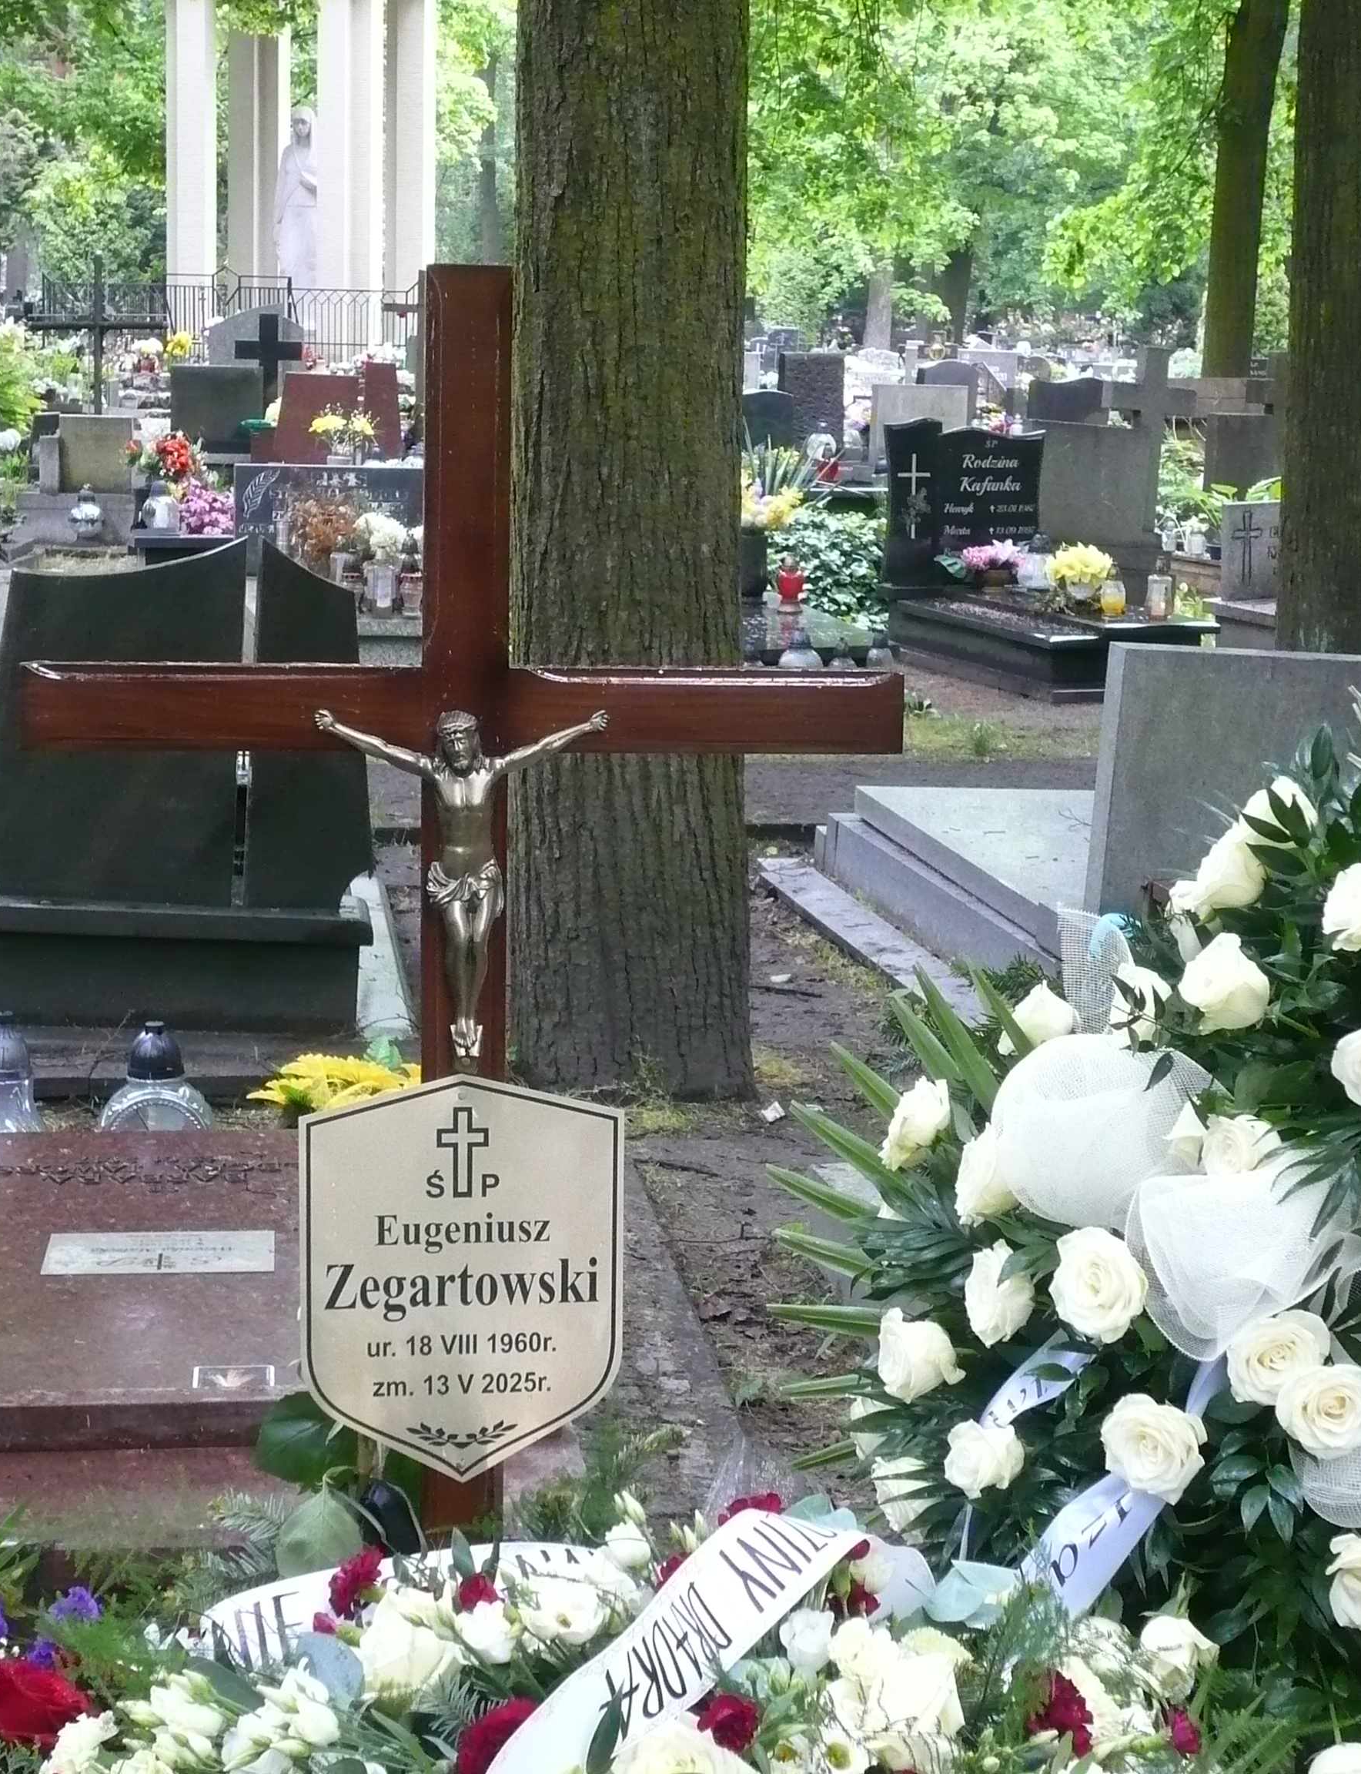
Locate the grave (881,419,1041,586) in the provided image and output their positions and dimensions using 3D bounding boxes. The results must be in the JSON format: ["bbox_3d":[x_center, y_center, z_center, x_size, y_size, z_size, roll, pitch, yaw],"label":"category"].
[{"bbox_3d":[1.260,-1.724,14.100,0.720,0.750,0.100,-2,11,-16],"label":"grave"}]

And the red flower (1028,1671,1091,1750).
[{"bbox_3d":[0.265,0.577,2.200,0.046,0.048,0.044,1,10,0],"label":"red flower"}]

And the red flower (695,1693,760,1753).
[{"bbox_3d":[0.033,0.580,2.180,0.044,0.036,0.039,1,10,0],"label":"red flower"}]

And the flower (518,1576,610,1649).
[{"bbox_3d":[-0.093,0.576,2.500,0.074,0.046,0.066,1,11,0],"label":"flower"}]

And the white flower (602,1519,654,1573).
[{"bbox_3d":[-0.043,0.537,2.560,0.041,0.040,0.041,1,11,0],"label":"white flower"}]

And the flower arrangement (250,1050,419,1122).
[{"bbox_3d":[-0.583,0.373,5.400,0.320,0.180,0.260,0,10,-5],"label":"flower arrangement"}]

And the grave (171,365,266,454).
[{"bbox_3d":[-3.911,-4.027,26.500,0.780,0.780,0.120,0,11,-8],"label":"grave"}]

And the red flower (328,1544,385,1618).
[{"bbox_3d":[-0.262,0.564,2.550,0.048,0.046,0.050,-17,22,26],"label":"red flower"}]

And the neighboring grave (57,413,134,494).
[{"bbox_3d":[-3.580,-2.661,19.300,0.480,0.490,0.160,-1,11,-9],"label":"neighboring grave"}]

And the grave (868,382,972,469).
[{"bbox_3d":[1.634,-3.099,21.300,0.620,0.620,0.180,-1,11,-9],"label":"grave"}]

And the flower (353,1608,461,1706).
[{"bbox_3d":[-0.200,0.564,2.300,0.075,0.062,0.068,1,10,0],"label":"flower"}]

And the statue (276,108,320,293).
[{"bbox_3d":[-5.208,-9.341,43.000,0.700,2.650,0.600,0,11,-6],"label":"statue"}]

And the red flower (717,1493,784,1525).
[{"bbox_3d":[0.054,0.483,2.420,0.053,0.040,0.048,1,10,0],"label":"red flower"}]

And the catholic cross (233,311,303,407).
[{"bbox_3d":[-3.566,-4.438,27.200,0.610,1.120,0.130,0,11,-6],"label":"catholic cross"}]

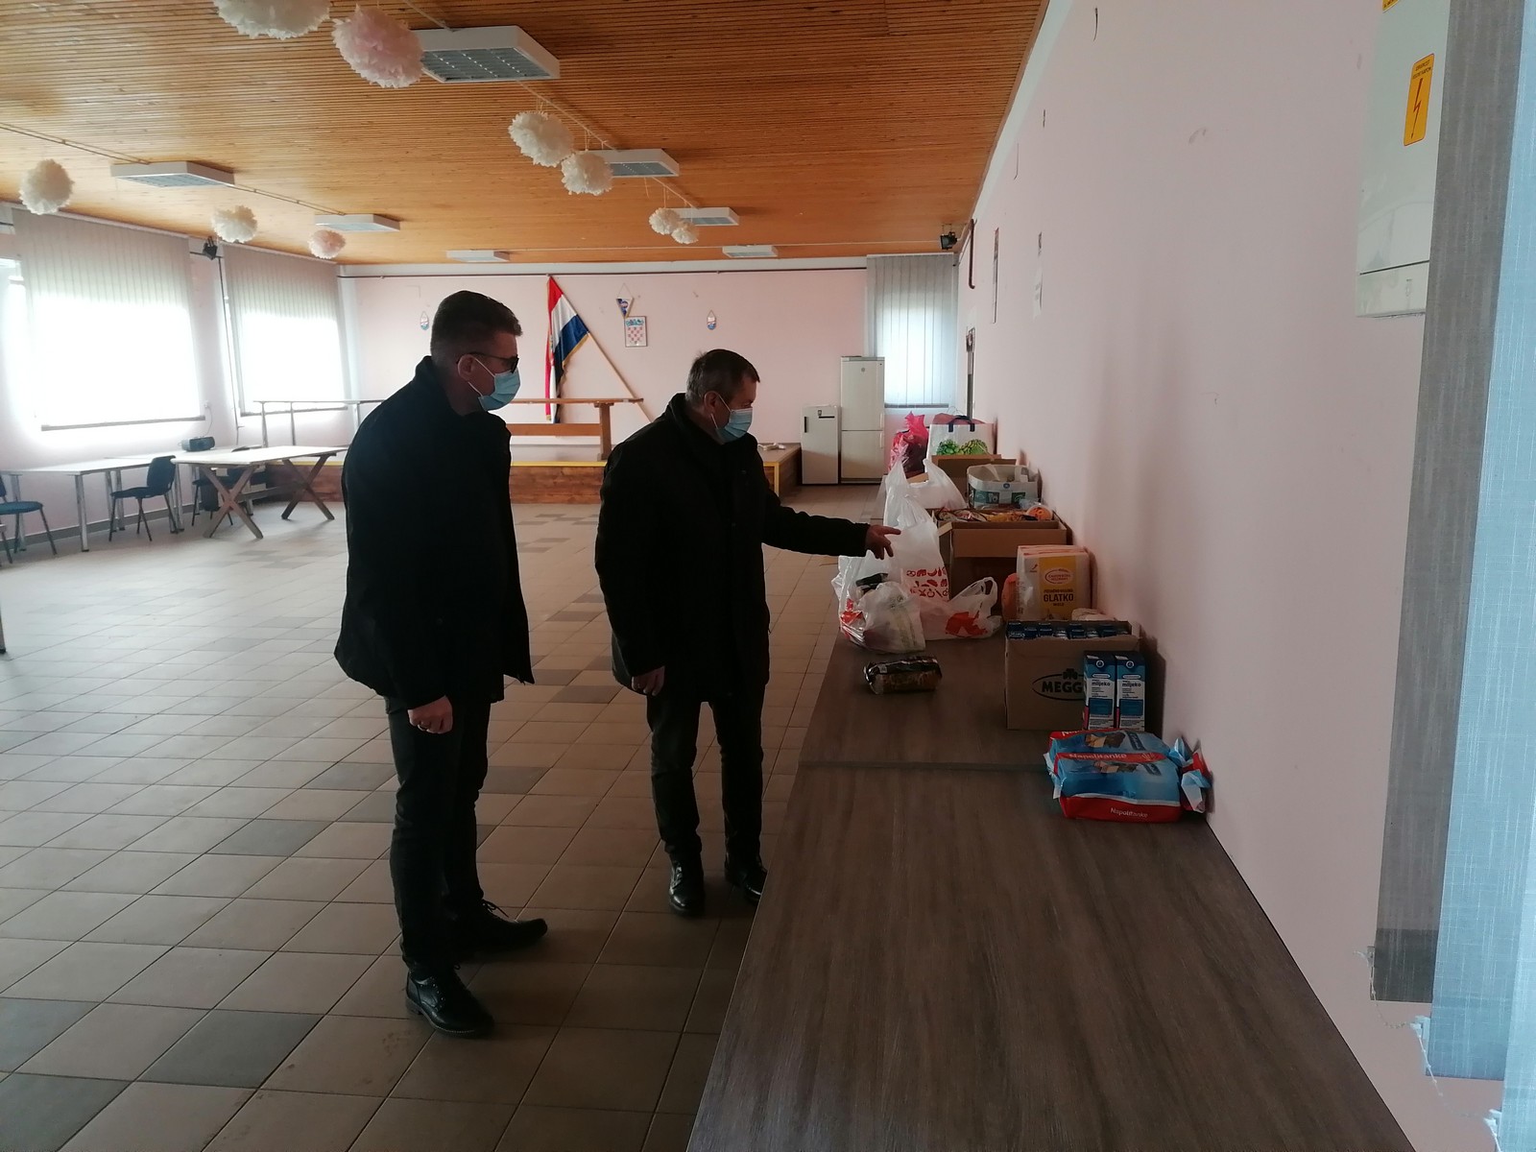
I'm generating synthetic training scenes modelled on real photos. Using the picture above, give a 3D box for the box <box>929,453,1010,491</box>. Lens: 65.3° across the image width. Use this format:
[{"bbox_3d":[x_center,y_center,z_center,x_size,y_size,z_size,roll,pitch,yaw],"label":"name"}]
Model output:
[{"bbox_3d":[1.063,-0.421,6.241,0.410,0.400,0.360,0,10,7],"label":"box"}]

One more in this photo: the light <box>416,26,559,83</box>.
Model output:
[{"bbox_3d":[-1.353,-2.426,5.598,0.595,0.090,0.595,0,10,7],"label":"light"}]

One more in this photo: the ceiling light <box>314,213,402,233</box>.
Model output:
[{"bbox_3d":[-4.154,-3.577,12.158,0.615,0.090,0.615,0,10,7],"label":"ceiling light"}]

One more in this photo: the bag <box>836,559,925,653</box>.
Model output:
[{"bbox_3d":[0.356,0.071,3.828,0.290,0.290,0.270,0,10,7],"label":"bag"}]

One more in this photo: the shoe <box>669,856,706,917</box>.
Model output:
[{"bbox_3d":[-0.247,0.934,3.684,0.105,0.110,0.290,-1,10,-3],"label":"shoe"}]

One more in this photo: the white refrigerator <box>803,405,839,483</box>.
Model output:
[{"bbox_3d":[0.768,-1.861,16.947,0.513,1.089,0.560,0,10,7],"label":"white refrigerator"}]

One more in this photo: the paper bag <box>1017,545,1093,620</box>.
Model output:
[{"bbox_3d":[0.913,0.078,3.821,0.208,0.328,0.160,0,10,8],"label":"paper bag"}]

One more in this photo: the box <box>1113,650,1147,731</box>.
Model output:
[{"bbox_3d":[0.893,0.302,2.957,0.068,0.200,0.076,0,10,8],"label":"box"}]

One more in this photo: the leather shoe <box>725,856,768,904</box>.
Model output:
[{"bbox_3d":[-0.013,0.945,3.778,0.105,0.115,0.295,-7,11,-29],"label":"leather shoe"}]

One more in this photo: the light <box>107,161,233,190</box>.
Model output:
[{"bbox_3d":[-4.326,-2.924,8.754,0.590,0.085,0.590,0,10,7],"label":"light"}]

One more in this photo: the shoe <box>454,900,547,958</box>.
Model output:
[{"bbox_3d":[-0.772,0.993,3.396,0.290,0.110,0.105,-3,10,-10],"label":"shoe"}]

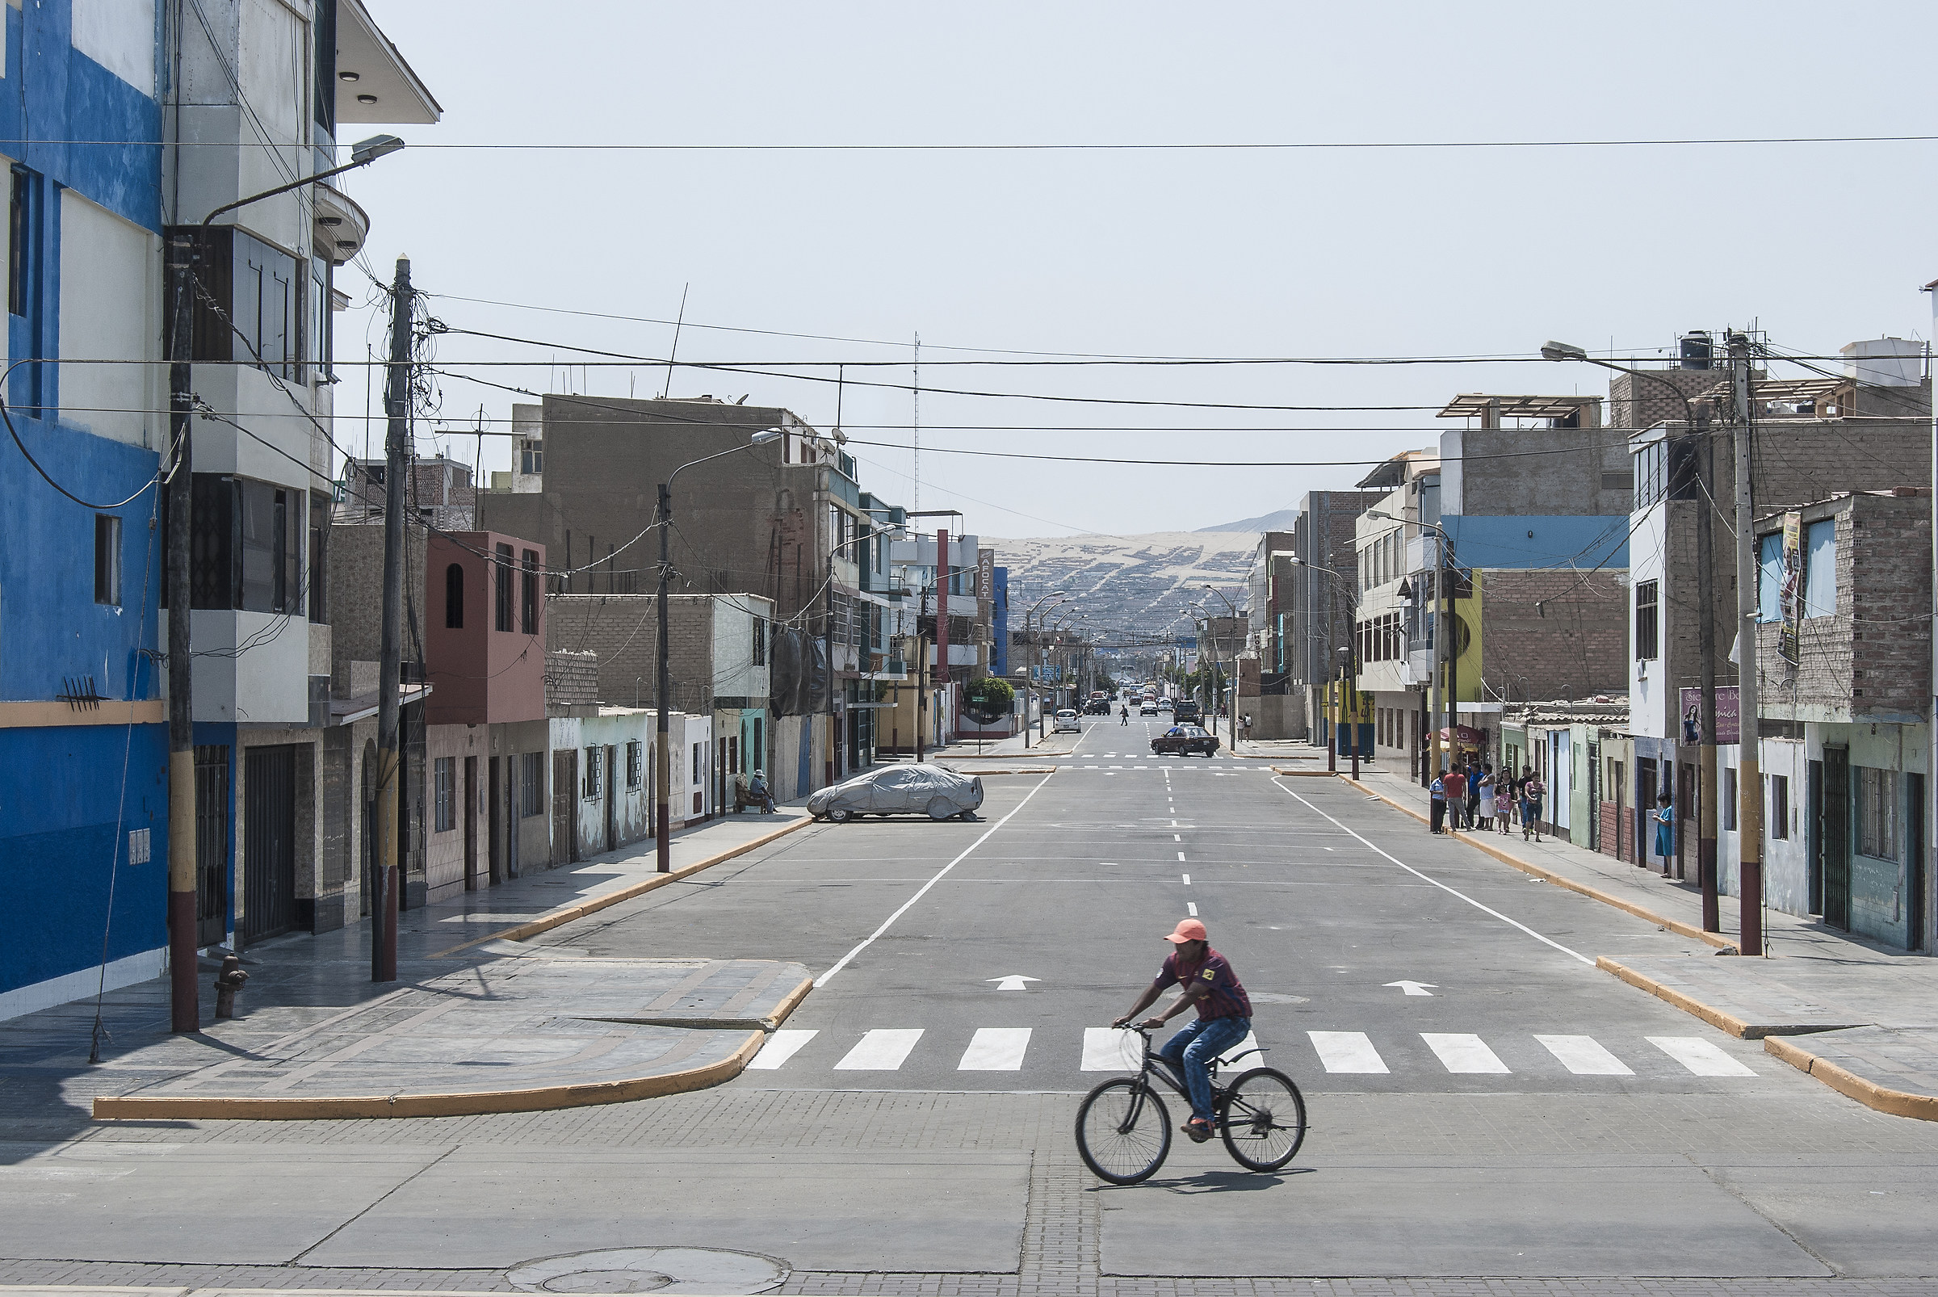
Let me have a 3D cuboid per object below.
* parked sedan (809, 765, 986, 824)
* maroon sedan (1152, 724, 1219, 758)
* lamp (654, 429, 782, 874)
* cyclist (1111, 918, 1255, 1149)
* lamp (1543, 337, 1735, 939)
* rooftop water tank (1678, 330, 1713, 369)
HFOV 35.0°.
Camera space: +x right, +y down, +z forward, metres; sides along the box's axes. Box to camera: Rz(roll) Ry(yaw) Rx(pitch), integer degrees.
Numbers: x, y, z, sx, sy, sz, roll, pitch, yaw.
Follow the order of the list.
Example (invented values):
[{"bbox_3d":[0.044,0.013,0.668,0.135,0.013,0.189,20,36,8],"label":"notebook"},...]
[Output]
[{"bbox_3d":[-1.765,3.536,76.045,4.300,1.410,1.700,0,-1,6],"label":"parked sedan"},{"bbox_3d":[9.987,4.278,141.855,1.670,1.440,4.250,0,-1,-22],"label":"maroon sedan"},{"bbox_3d":[-4.017,0.042,49.199,2.023,7.092,0.320,0,-1,3],"label":"lamp"},{"bbox_3d":[1.351,2.397,19.300,0.820,1.400,0.530,0,-1,-26],"label":"cyclist"},{"bbox_3d":[8.040,-0.155,37.300,2.165,7.204,0.320,0,-1,3],"label":"lamp"},{"bbox_3d":[20.355,-8.328,86.000,0.900,1.140,0.900,0,-1,3],"label":"rooftop water tank"}]

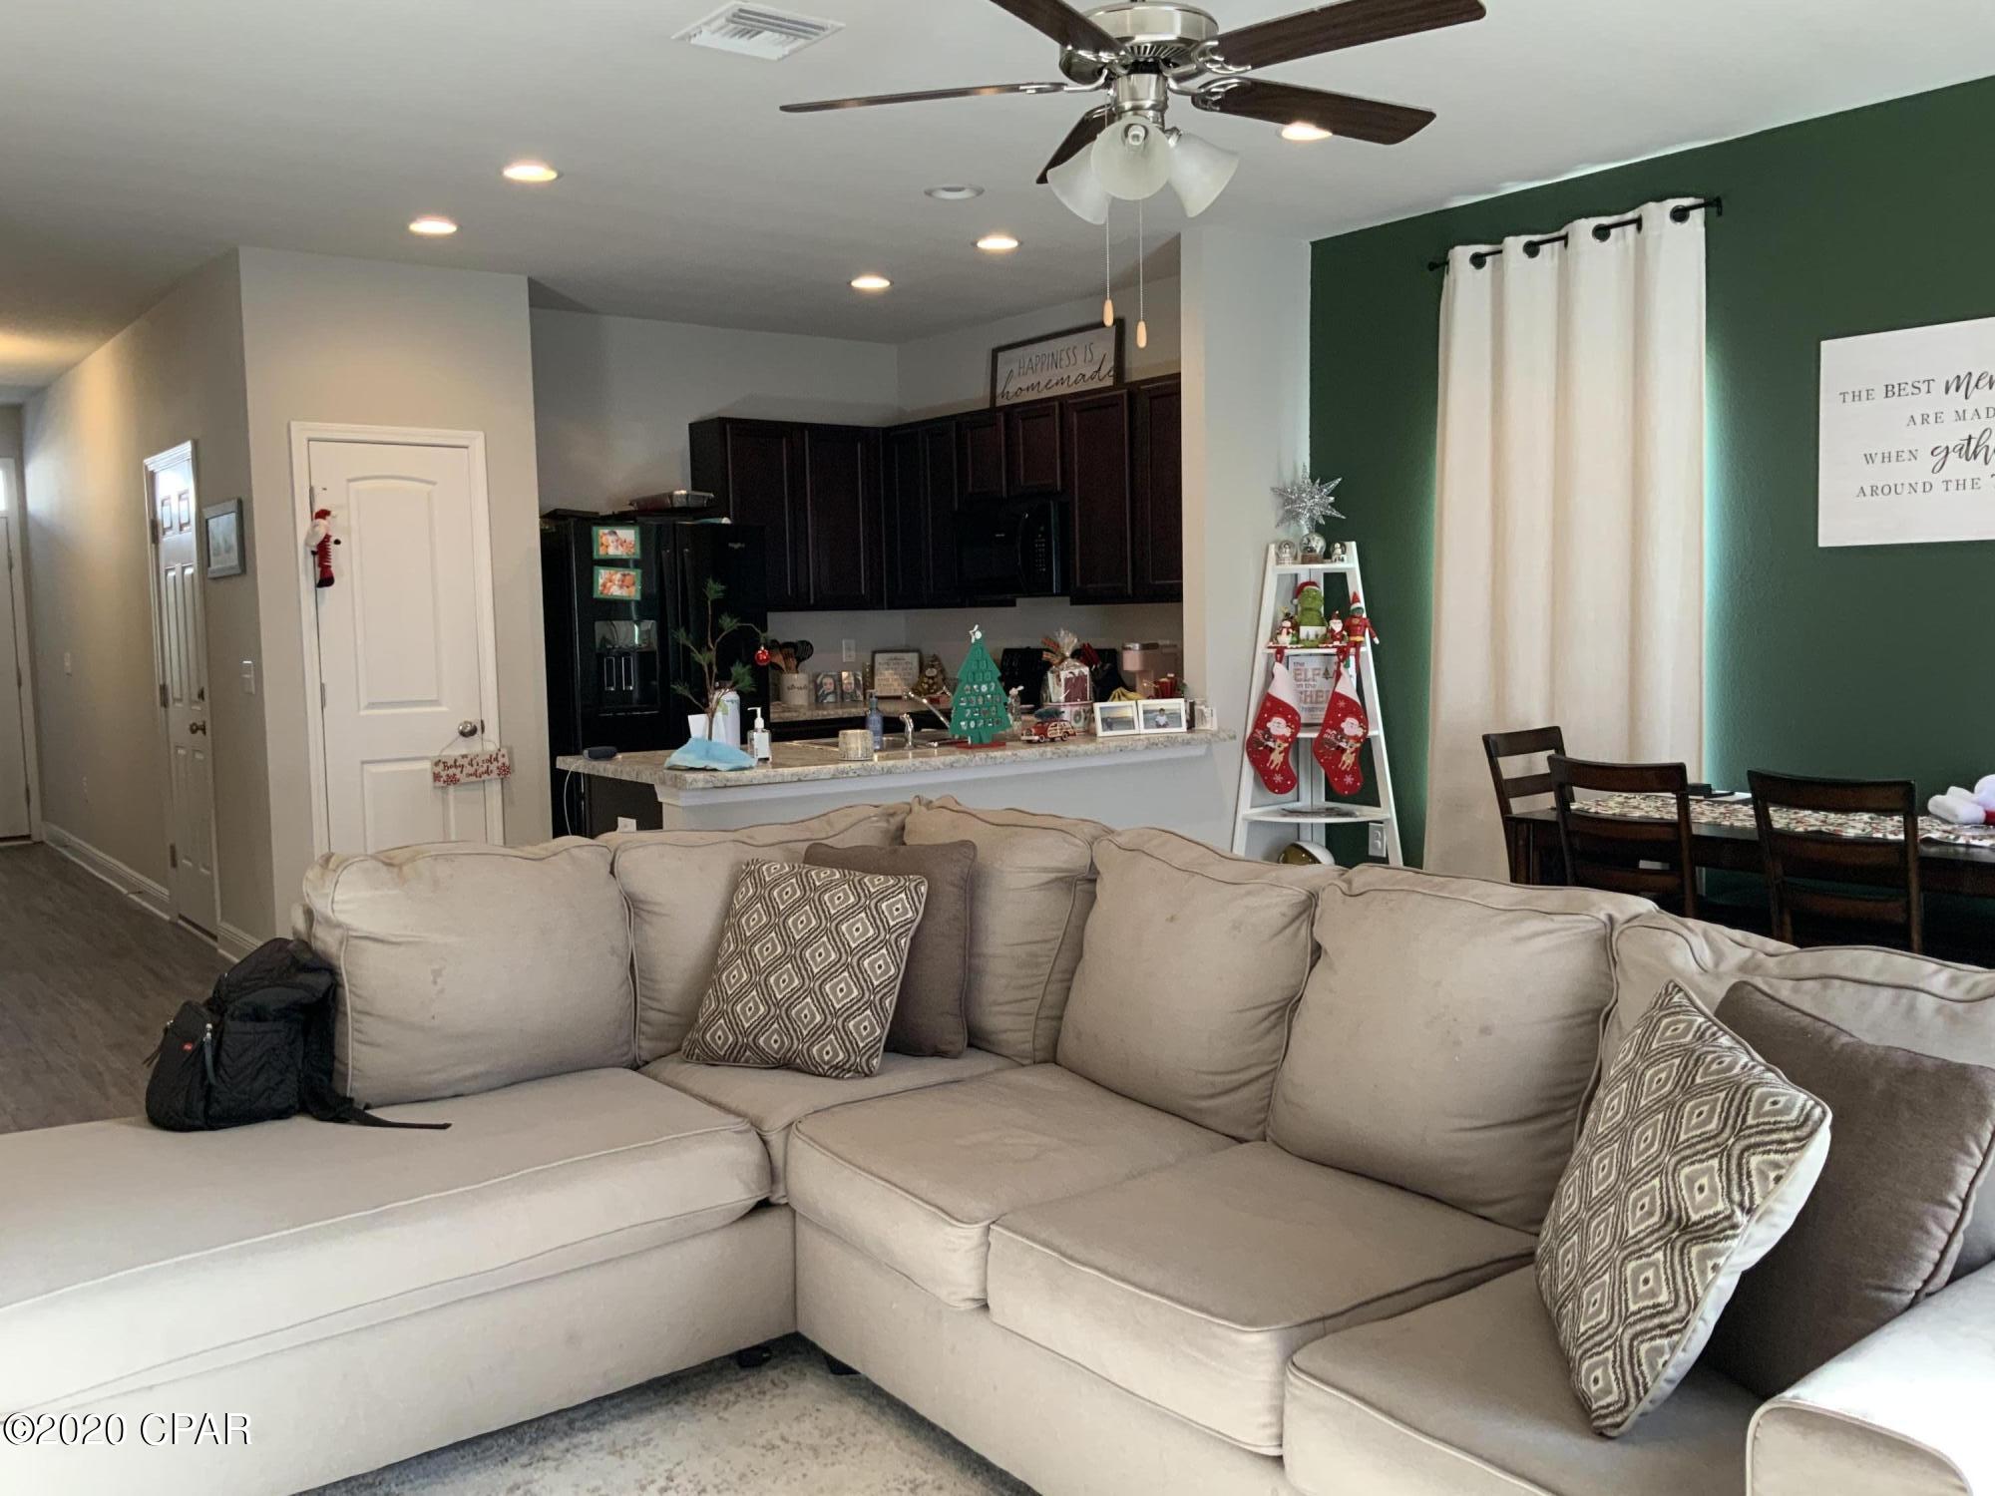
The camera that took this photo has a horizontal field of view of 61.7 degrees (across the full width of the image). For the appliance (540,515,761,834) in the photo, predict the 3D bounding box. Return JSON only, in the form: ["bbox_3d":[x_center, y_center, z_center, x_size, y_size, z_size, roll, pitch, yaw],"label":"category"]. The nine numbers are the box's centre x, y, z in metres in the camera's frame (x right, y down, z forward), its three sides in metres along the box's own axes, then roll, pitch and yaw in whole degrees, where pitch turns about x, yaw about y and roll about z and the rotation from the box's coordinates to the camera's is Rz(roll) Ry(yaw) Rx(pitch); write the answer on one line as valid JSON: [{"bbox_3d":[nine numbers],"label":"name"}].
[{"bbox_3d":[-1.554,-0.084,7.292,0.890,1.770,0.820,-5,6,-37],"label":"appliance"}]

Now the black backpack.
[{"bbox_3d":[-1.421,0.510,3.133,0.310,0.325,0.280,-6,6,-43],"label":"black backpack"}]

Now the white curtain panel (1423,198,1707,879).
[{"bbox_3d":[1.831,-0.440,5.452,0.110,2.450,1.040,-5,6,-37],"label":"white curtain panel"}]

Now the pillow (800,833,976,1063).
[{"bbox_3d":[-0.226,0.426,3.530,0.420,0.440,0.140,1,-12,23],"label":"pillow"}]

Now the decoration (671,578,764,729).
[{"bbox_3d":[-0.861,-0.268,5.170,0.260,0.500,0.210,-5,6,-37],"label":"decoration"}]

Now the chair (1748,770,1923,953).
[{"bbox_3d":[2.077,0.523,3.932,0.520,0.955,0.430,-5,6,-37],"label":"chair"}]

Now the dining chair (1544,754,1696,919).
[{"bbox_3d":[1.751,0.496,4.371,0.530,0.965,0.440,-5,6,-40],"label":"dining chair"}]

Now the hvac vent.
[{"bbox_3d":[-0.561,-1.666,3.917,0.300,0.030,0.300,-5,6,-37],"label":"hvac vent"}]

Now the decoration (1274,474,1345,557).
[{"bbox_3d":[1.178,-0.878,6.300,0.270,0.330,0.170,-1,5,8],"label":"decoration"}]

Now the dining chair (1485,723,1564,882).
[{"bbox_3d":[1.801,0.438,5.040,0.430,0.955,0.520,-5,6,-37],"label":"dining chair"}]

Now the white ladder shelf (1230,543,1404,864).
[{"bbox_3d":[1.194,0.043,6.209,0.700,1.590,0.420,-1,5,8],"label":"white ladder shelf"}]

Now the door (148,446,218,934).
[{"bbox_3d":[-3.543,-0.226,7.330,0.060,2.060,0.830,-5,6,-37],"label":"door"}]

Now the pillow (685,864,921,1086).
[{"bbox_3d":[-0.406,0.465,3.579,0.450,0.450,0.160,6,-27,13],"label":"pillow"}]

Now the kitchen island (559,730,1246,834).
[{"bbox_3d":[-0.254,0.444,5.699,2.210,0.935,0.880,-5,6,-37],"label":"kitchen island"}]

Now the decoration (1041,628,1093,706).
[{"bbox_3d":[0.254,-0.291,6.050,0.160,0.280,0.140,-5,6,-37],"label":"decoration"}]

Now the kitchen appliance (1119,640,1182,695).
[{"bbox_3d":[0.665,-0.261,6.741,0.280,0.310,0.125,-5,6,-37],"label":"kitchen appliance"}]

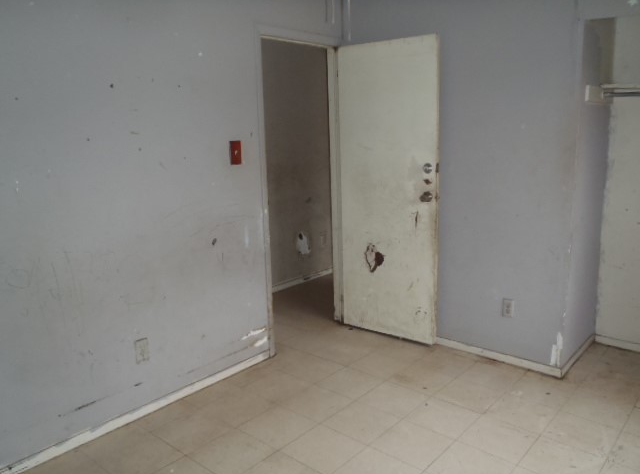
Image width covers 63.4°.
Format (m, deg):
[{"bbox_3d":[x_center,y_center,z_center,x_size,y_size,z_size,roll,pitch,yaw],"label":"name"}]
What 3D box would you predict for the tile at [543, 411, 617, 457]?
[{"bbox_3d":[1.303,0.975,2.560,0.302,0.010,0.302,9,15,40],"label":"tile"}]

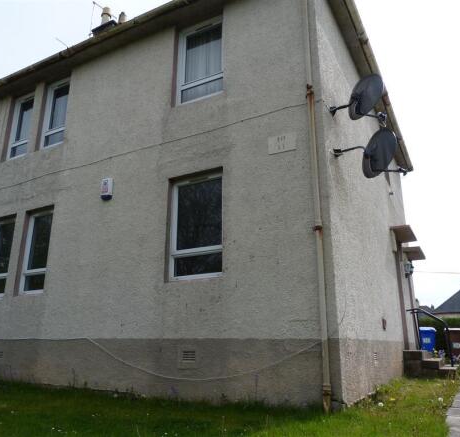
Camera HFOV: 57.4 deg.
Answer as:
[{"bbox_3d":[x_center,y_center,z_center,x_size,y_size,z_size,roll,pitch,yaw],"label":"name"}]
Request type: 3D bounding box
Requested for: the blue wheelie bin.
[{"bbox_3d":[6.162,3.908,12.945,0.580,1.070,0.730,-9,-19,27],"label":"blue wheelie bin"}]

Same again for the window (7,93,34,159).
[{"bbox_3d":[-4.123,-1.839,8.462,0.714,1.442,0.080,-9,-19,27],"label":"window"}]

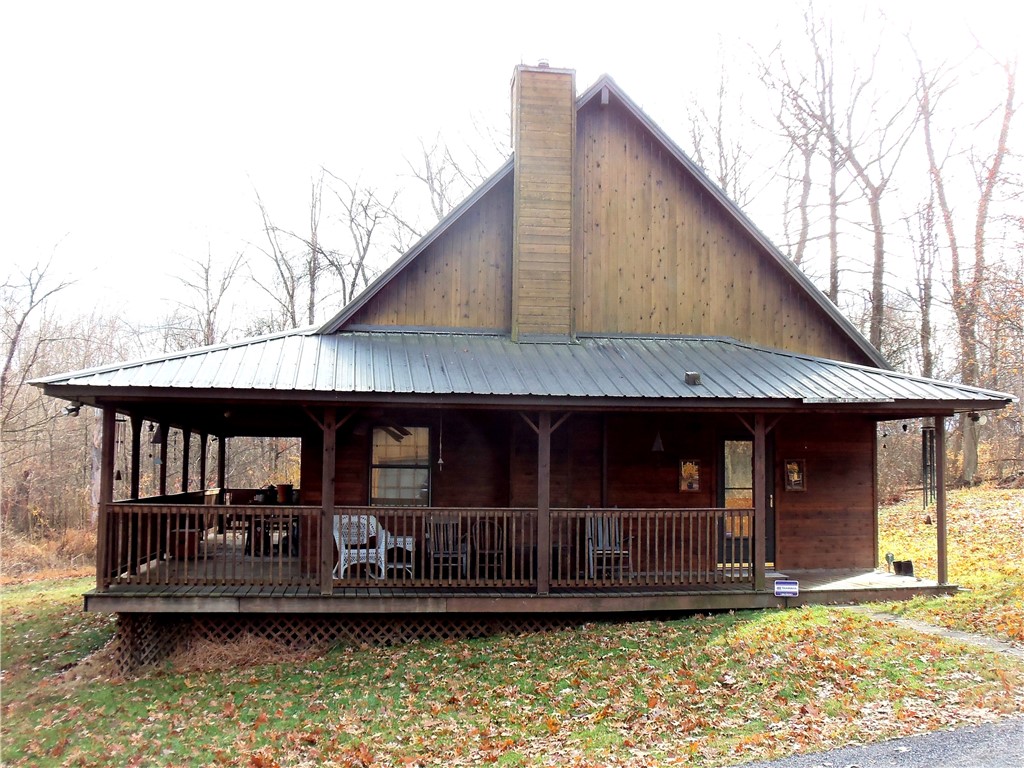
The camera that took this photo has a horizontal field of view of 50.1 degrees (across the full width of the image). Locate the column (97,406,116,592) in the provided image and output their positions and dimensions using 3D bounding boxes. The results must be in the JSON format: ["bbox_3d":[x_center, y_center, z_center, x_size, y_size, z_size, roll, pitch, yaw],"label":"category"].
[{"bbox_3d":[-4.712,1.338,12.713,0.136,2.180,0.136,1,-5,-8],"label":"column"}]

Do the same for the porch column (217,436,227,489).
[{"bbox_3d":[-6.635,2.322,25.086,0.138,2.190,0.138,1,-5,-8],"label":"porch column"}]

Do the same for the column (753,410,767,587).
[{"bbox_3d":[3.129,1.490,13.878,0.140,2.180,0.140,1,-5,-8],"label":"column"}]

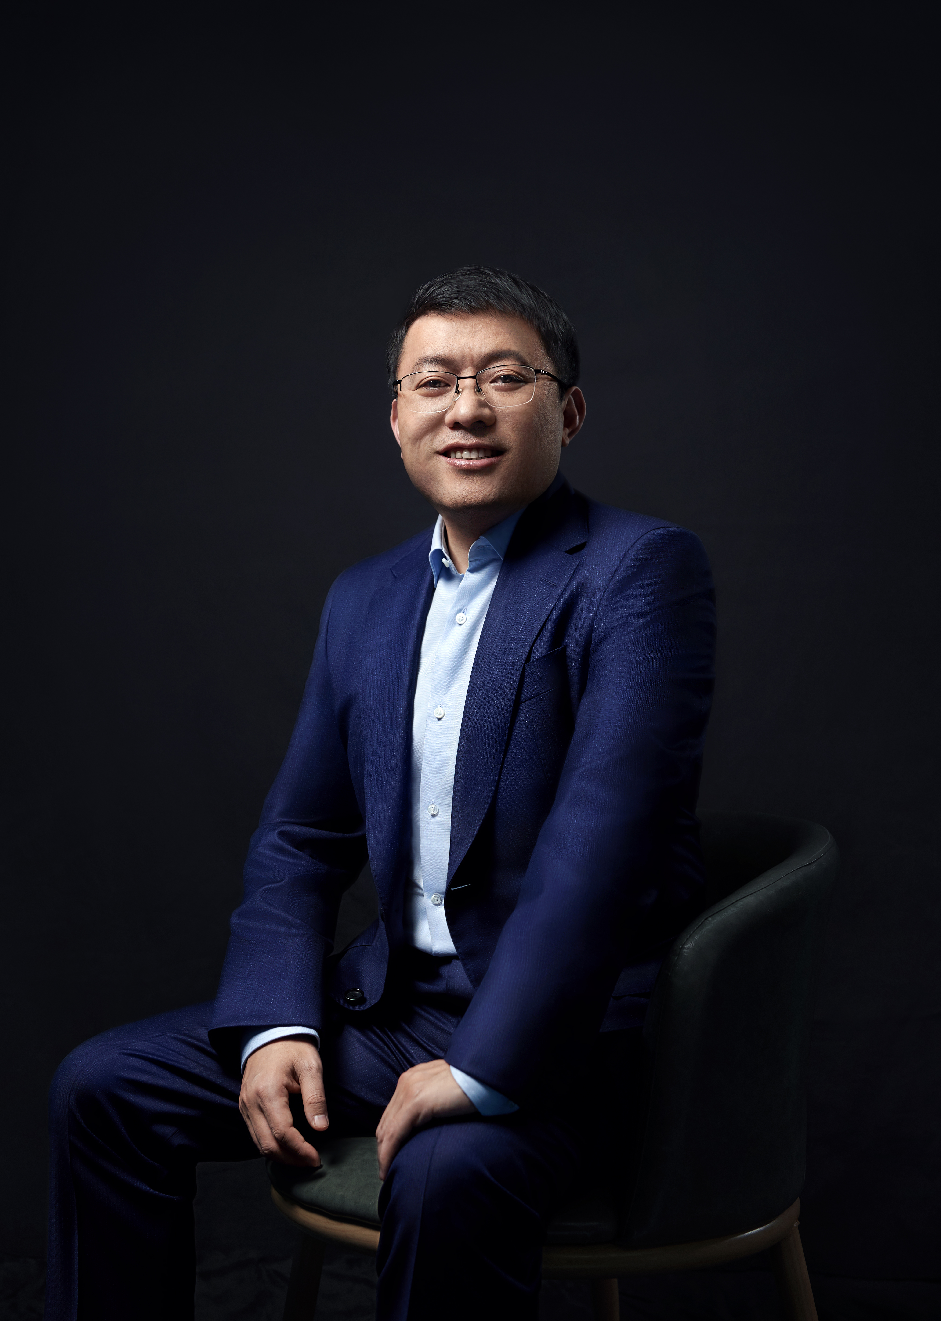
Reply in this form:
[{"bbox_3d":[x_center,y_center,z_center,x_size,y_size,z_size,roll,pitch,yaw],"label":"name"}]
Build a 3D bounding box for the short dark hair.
[{"bbox_3d":[0.014,-0.297,1.890,0.178,0.160,0.200,-3,2,10],"label":"short dark hair"}]

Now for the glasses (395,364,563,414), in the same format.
[{"bbox_3d":[0.010,-0.254,1.860,0.146,0.043,0.138,-3,2,10],"label":"glasses"}]

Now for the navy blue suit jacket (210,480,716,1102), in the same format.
[{"bbox_3d":[-0.005,0.115,1.880,0.530,0.610,0.450,1,2,37],"label":"navy blue suit jacket"}]

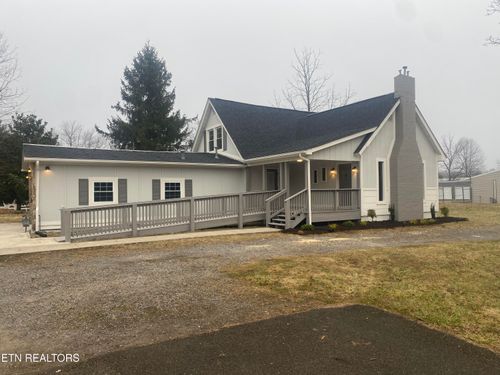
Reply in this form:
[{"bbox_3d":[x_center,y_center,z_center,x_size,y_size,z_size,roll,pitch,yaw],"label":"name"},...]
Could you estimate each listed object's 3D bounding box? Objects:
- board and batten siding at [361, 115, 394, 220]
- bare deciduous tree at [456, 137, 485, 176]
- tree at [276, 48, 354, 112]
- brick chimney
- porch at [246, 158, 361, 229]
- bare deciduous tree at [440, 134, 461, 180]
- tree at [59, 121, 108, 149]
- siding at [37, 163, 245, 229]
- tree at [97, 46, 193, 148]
[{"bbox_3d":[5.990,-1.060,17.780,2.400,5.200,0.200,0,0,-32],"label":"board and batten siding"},{"bbox_3d":[34.059,-3.089,58.000,4.500,9.577,4.500,0,0,0],"label":"bare deciduous tree"},{"bbox_3d":[6.184,-5.813,36.000,7.500,15.026,7.500,0,0,0],"label":"tree"},{"bbox_3d":[7.750,-2.120,18.520,1.950,7.500,0.650,0,0,-32],"label":"brick chimney"},{"bbox_3d":[2.410,0.200,17.600,4.000,2.900,3.700,0,0,-32],"label":"porch"},{"bbox_3d":[27.835,-2.820,52.000,3.400,9.040,3.400,0,0,0],"label":"bare deciduous tree"},{"bbox_3d":[-24.387,-4.057,55.000,7.300,11.514,7.300,0,0,0],"label":"tree"},{"bbox_3d":[-3.970,0.370,15.860,8.800,2.350,0.200,0,0,-32],"label":"siding"},{"bbox_3d":[-8.905,-5.328,32.000,7.800,14.057,7.800,0,0,0],"label":"tree"}]

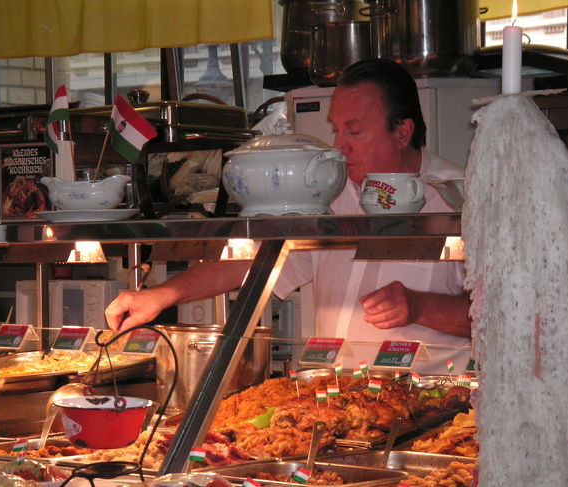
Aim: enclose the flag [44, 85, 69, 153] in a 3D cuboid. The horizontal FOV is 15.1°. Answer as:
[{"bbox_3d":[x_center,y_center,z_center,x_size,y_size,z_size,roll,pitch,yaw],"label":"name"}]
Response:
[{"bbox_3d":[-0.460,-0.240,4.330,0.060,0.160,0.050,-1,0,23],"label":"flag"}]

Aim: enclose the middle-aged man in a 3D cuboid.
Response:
[{"bbox_3d":[0.090,0.490,4.300,0.880,1.720,0.520,-1,0,43],"label":"middle-aged man"}]

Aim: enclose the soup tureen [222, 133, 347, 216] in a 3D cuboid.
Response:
[{"bbox_3d":[0.002,-0.130,3.900,0.220,0.165,0.295,0,0,-44],"label":"soup tureen"}]

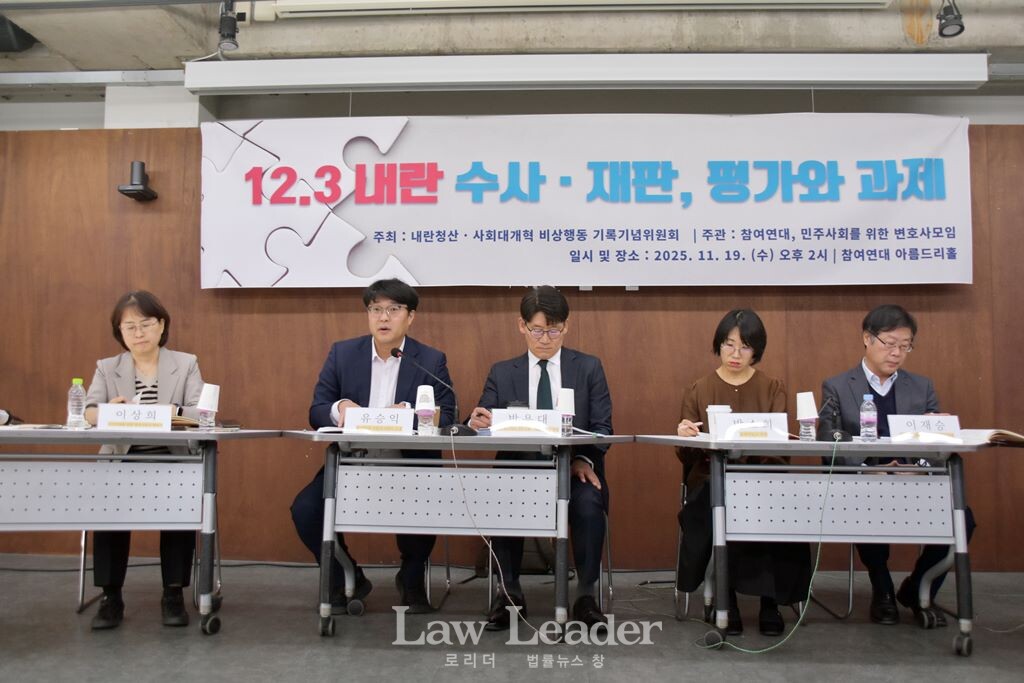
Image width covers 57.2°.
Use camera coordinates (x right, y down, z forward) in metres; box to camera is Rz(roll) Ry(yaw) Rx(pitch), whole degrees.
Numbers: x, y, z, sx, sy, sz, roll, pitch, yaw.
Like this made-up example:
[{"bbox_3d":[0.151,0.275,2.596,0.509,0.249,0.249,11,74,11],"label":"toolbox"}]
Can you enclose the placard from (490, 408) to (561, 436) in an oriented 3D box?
[{"bbox_3d":[0.053,0.282,3.348,0.250,0.100,0.060,0,-5,4],"label":"placard"}]

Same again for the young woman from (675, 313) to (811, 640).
[{"bbox_3d":[0.920,0.479,3.750,0.518,1.230,0.650,0,-5,4],"label":"young woman"}]

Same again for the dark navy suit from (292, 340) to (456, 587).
[{"bbox_3d":[-0.550,0.485,3.910,0.650,1.050,0.680,0,-4,7],"label":"dark navy suit"}]

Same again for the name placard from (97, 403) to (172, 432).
[{"bbox_3d":[-1.360,0.277,3.390,0.250,0.095,0.070,2,-4,-13],"label":"name placard"}]

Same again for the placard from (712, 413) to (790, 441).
[{"bbox_3d":[0.817,0.277,3.189,0.250,0.100,0.060,0,-5,2],"label":"placard"}]

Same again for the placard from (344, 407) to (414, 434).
[{"bbox_3d":[-0.483,0.291,3.420,0.248,0.090,0.070,0,-4,2],"label":"placard"}]

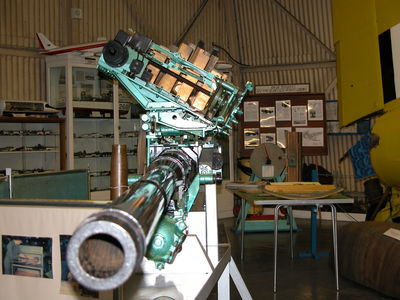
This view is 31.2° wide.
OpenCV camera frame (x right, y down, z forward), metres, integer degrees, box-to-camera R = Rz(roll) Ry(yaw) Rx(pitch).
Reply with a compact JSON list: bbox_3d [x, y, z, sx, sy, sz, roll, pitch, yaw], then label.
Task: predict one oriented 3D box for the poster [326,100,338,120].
[{"bbox_3d":[1.946,-0.573,10.500,0.200,0.290,0.020,0,1,26],"label":"poster"}]

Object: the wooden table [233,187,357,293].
[{"bbox_3d":[0.749,0.749,6.376,0.800,0.730,1.420,-1,1,-7],"label":"wooden table"}]

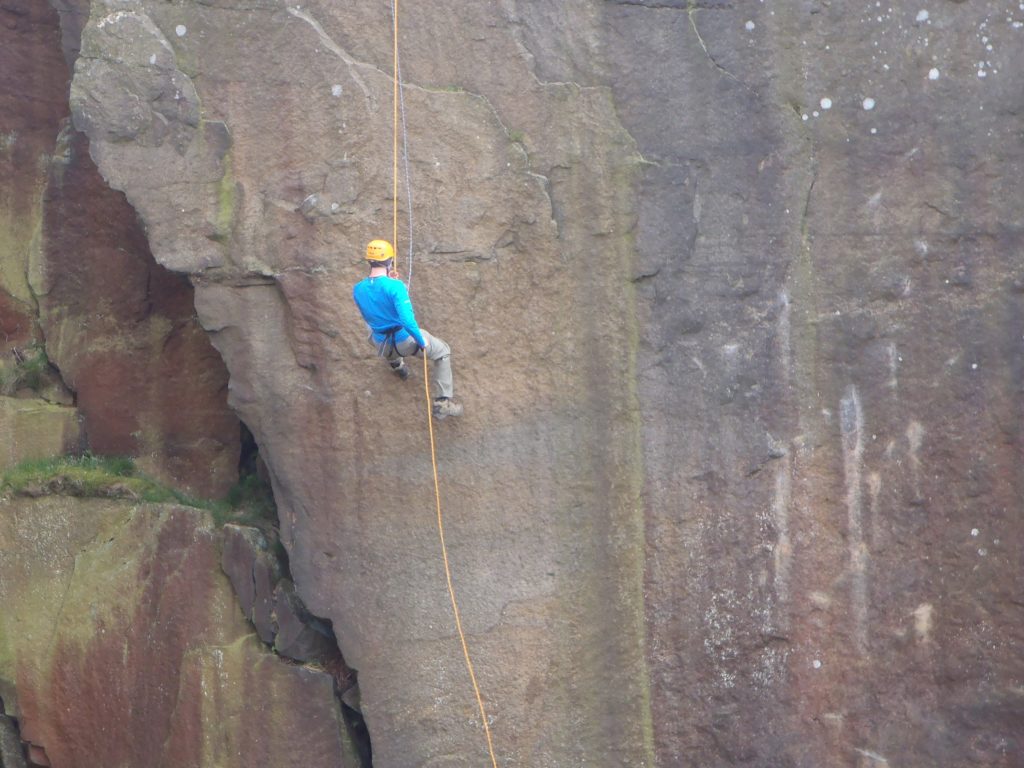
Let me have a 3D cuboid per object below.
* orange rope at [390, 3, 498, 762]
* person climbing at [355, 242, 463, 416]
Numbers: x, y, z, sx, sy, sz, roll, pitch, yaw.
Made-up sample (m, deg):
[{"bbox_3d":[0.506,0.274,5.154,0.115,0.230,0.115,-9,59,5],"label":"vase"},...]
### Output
[{"bbox_3d":[-0.553,-0.012,24.700,0.880,6.250,0.350,0,0,0],"label":"orange rope"},{"bbox_3d":[-0.852,-0.452,24.600,0.680,1.470,0.900,0,0,30],"label":"person climbing"}]

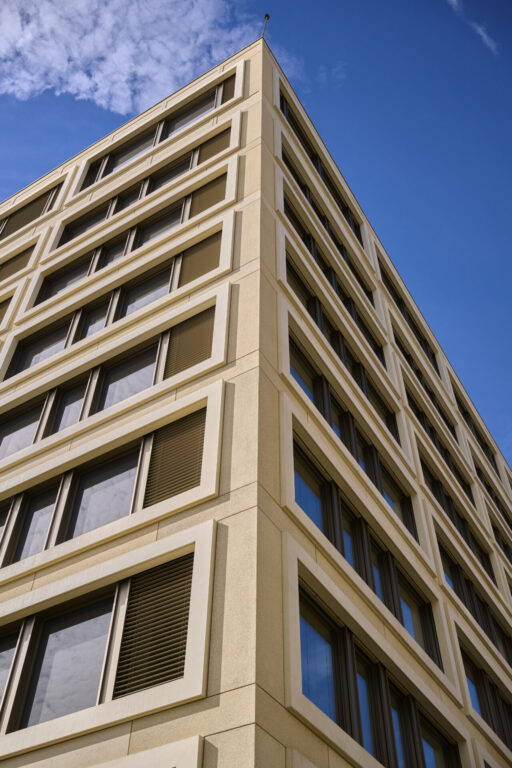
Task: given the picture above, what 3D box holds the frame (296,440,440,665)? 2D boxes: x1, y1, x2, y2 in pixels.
[{"bbox_3d":[2.290,3.608,15.558,0.192,2.105,7.017,-25,-54,20],"label":"frame"}]

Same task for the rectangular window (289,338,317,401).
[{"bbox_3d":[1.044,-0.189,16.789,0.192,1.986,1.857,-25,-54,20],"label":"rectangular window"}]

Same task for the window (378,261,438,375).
[{"bbox_3d":[6.648,-2.729,33.639,0.192,2.993,6.993,-25,-54,20],"label":"window"}]

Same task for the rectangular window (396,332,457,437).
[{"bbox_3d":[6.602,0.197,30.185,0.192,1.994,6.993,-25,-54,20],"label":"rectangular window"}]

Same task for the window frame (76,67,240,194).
[{"bbox_3d":[-3.582,-9.115,28.271,6.989,3.141,0.252,-25,-54,20],"label":"window frame"}]

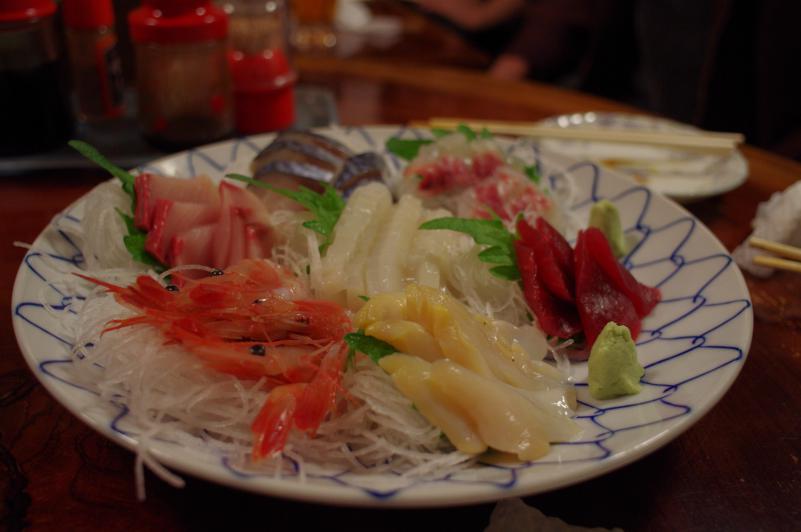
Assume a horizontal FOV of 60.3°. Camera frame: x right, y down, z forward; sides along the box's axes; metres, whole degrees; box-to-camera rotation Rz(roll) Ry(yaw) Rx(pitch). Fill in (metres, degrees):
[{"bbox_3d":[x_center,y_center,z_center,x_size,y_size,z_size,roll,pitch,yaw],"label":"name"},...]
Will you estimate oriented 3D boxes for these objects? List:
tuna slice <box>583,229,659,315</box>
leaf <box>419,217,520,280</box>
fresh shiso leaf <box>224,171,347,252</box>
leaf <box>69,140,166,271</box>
[{"bbox_3d":[0.100,0.003,0.314,0.028,0.013,0.045,-31,82,-35],"label":"tuna slice"},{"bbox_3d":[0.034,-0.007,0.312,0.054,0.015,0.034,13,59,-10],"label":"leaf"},{"bbox_3d":[-0.056,-0.029,0.343,0.062,0.016,0.035,22,62,4],"label":"fresh shiso leaf"},{"bbox_3d":[-0.138,-0.029,0.343,0.035,0.018,0.078,-39,71,-13],"label":"leaf"}]

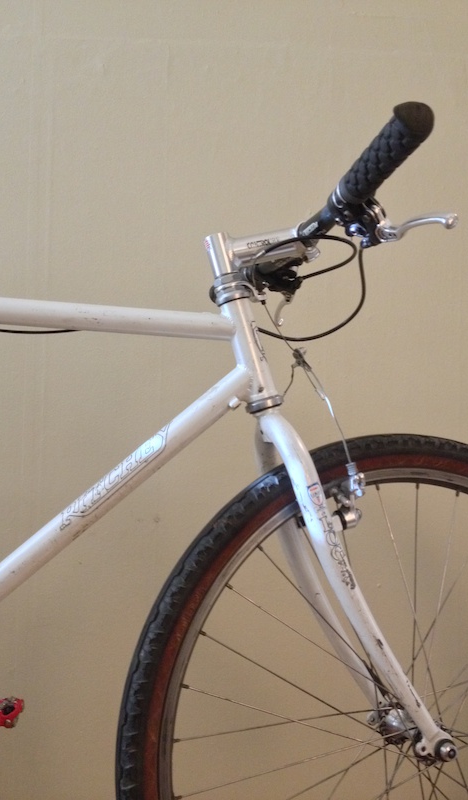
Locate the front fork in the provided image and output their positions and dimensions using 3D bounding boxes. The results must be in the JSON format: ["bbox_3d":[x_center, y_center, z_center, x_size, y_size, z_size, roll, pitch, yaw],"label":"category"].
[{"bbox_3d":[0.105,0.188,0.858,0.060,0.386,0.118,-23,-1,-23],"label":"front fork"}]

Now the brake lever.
[{"bbox_3d":[0.169,-0.162,0.758,0.024,0.016,0.108,46,-18,-22],"label":"brake lever"}]

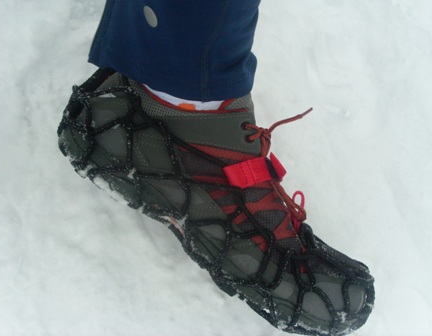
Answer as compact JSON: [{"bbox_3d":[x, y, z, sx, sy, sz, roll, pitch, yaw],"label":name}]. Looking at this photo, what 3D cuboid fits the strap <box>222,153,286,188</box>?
[{"bbox_3d":[0.033,0.004,0.420,0.050,0.027,0.038,-14,6,14],"label":"strap"}]

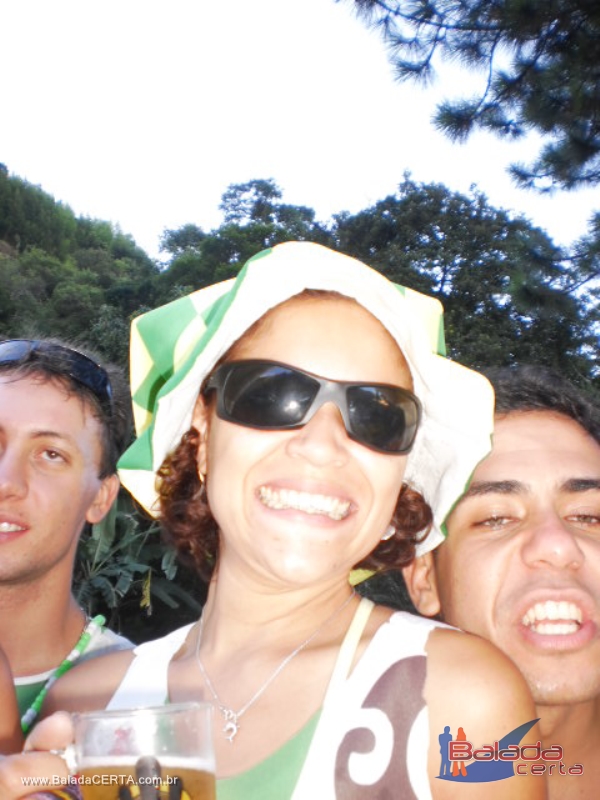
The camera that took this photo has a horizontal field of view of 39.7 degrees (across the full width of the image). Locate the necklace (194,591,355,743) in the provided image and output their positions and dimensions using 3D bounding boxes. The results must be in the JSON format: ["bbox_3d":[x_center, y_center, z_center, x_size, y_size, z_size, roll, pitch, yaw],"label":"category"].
[{"bbox_3d":[-0.017,0.198,0.668,0.120,0.140,0.110,-6,-25,16],"label":"necklace"}]

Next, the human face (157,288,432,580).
[{"bbox_3d":[0.004,0.024,0.553,0.160,0.195,0.140,11,-12,-6],"label":"human face"}]

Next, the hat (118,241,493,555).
[{"bbox_3d":[0.000,-0.010,0.672,0.285,0.185,0.285,12,-40,-5],"label":"hat"}]

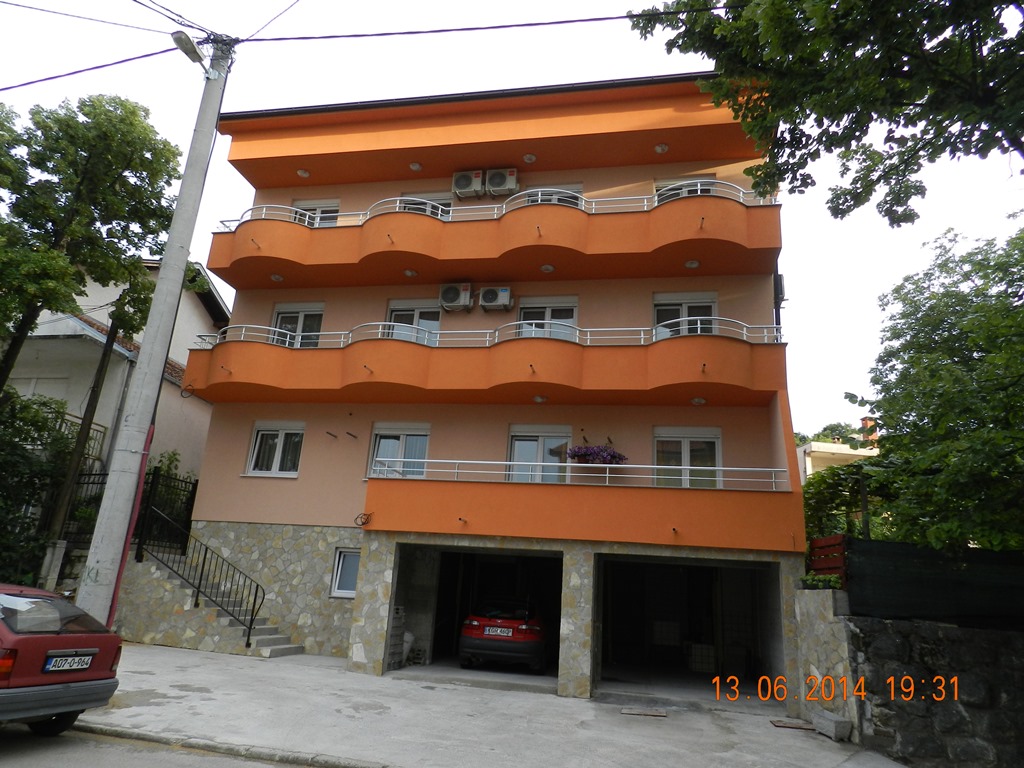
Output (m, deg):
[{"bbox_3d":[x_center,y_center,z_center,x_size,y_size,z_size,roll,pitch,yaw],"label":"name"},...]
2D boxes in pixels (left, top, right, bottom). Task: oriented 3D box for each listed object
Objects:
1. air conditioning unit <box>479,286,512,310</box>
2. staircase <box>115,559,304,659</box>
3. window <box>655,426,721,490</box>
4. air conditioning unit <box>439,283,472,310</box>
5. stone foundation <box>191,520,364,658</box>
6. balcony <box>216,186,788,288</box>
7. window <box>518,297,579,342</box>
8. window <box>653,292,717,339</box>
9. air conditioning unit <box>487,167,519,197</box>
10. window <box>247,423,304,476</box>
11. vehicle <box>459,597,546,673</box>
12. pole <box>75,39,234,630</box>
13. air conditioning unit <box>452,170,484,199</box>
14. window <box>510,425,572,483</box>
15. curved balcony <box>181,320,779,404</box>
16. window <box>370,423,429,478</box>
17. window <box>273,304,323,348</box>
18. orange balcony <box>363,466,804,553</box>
[{"bbox_3d":[-0.331,-1.927,15.416,0.720,0.460,0.290,0,-18,12],"label":"air conditioning unit"},{"bbox_3d":[-6.053,4.548,14.019,3.390,1.720,1.400,0,-18,12],"label":"staircase"},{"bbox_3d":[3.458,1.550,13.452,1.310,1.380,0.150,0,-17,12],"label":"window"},{"bbox_3d":[-1.184,-1.918,15.100,0.730,0.540,0.280,0,-17,12],"label":"air conditioning unit"},{"bbox_3d":[-5.128,4.387,14.791,4.510,2.600,0.400,0,-18,12],"label":"stone foundation"},{"bbox_3d":[-0.779,-3.137,14.731,12.400,1.310,1.730,0,-17,12],"label":"balcony"},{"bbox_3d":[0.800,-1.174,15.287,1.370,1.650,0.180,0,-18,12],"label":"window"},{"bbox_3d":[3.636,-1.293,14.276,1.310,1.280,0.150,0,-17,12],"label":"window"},{"bbox_3d":[-0.210,-4.843,16.336,0.760,0.560,0.290,0,-18,12],"label":"air conditioning unit"},{"bbox_3d":[-5.262,1.480,15.257,1.290,1.250,0.150,0,-17,12],"label":"window"},{"bbox_3d":[0.217,5.170,14.328,1.700,1.380,4.100,0,-17,13],"label":"vehicle"},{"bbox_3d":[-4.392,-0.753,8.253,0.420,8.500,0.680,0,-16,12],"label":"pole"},{"bbox_3d":[-0.974,-4.649,15.884,0.730,0.540,0.280,0,-17,12],"label":"air conditioning unit"},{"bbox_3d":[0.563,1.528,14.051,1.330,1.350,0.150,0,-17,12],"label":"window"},{"bbox_3d":[-1.035,-0.379,14.363,12.830,1.360,1.810,0,-18,12],"label":"curved balcony"},{"bbox_3d":[-2.509,1.510,15.098,1.390,1.310,0.180,0,-18,12],"label":"window"},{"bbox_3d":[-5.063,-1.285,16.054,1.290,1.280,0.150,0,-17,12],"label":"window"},{"bbox_3d":[1.239,2.386,12.977,7.790,1.350,1.850,0,-18,12],"label":"orange balcony"}]

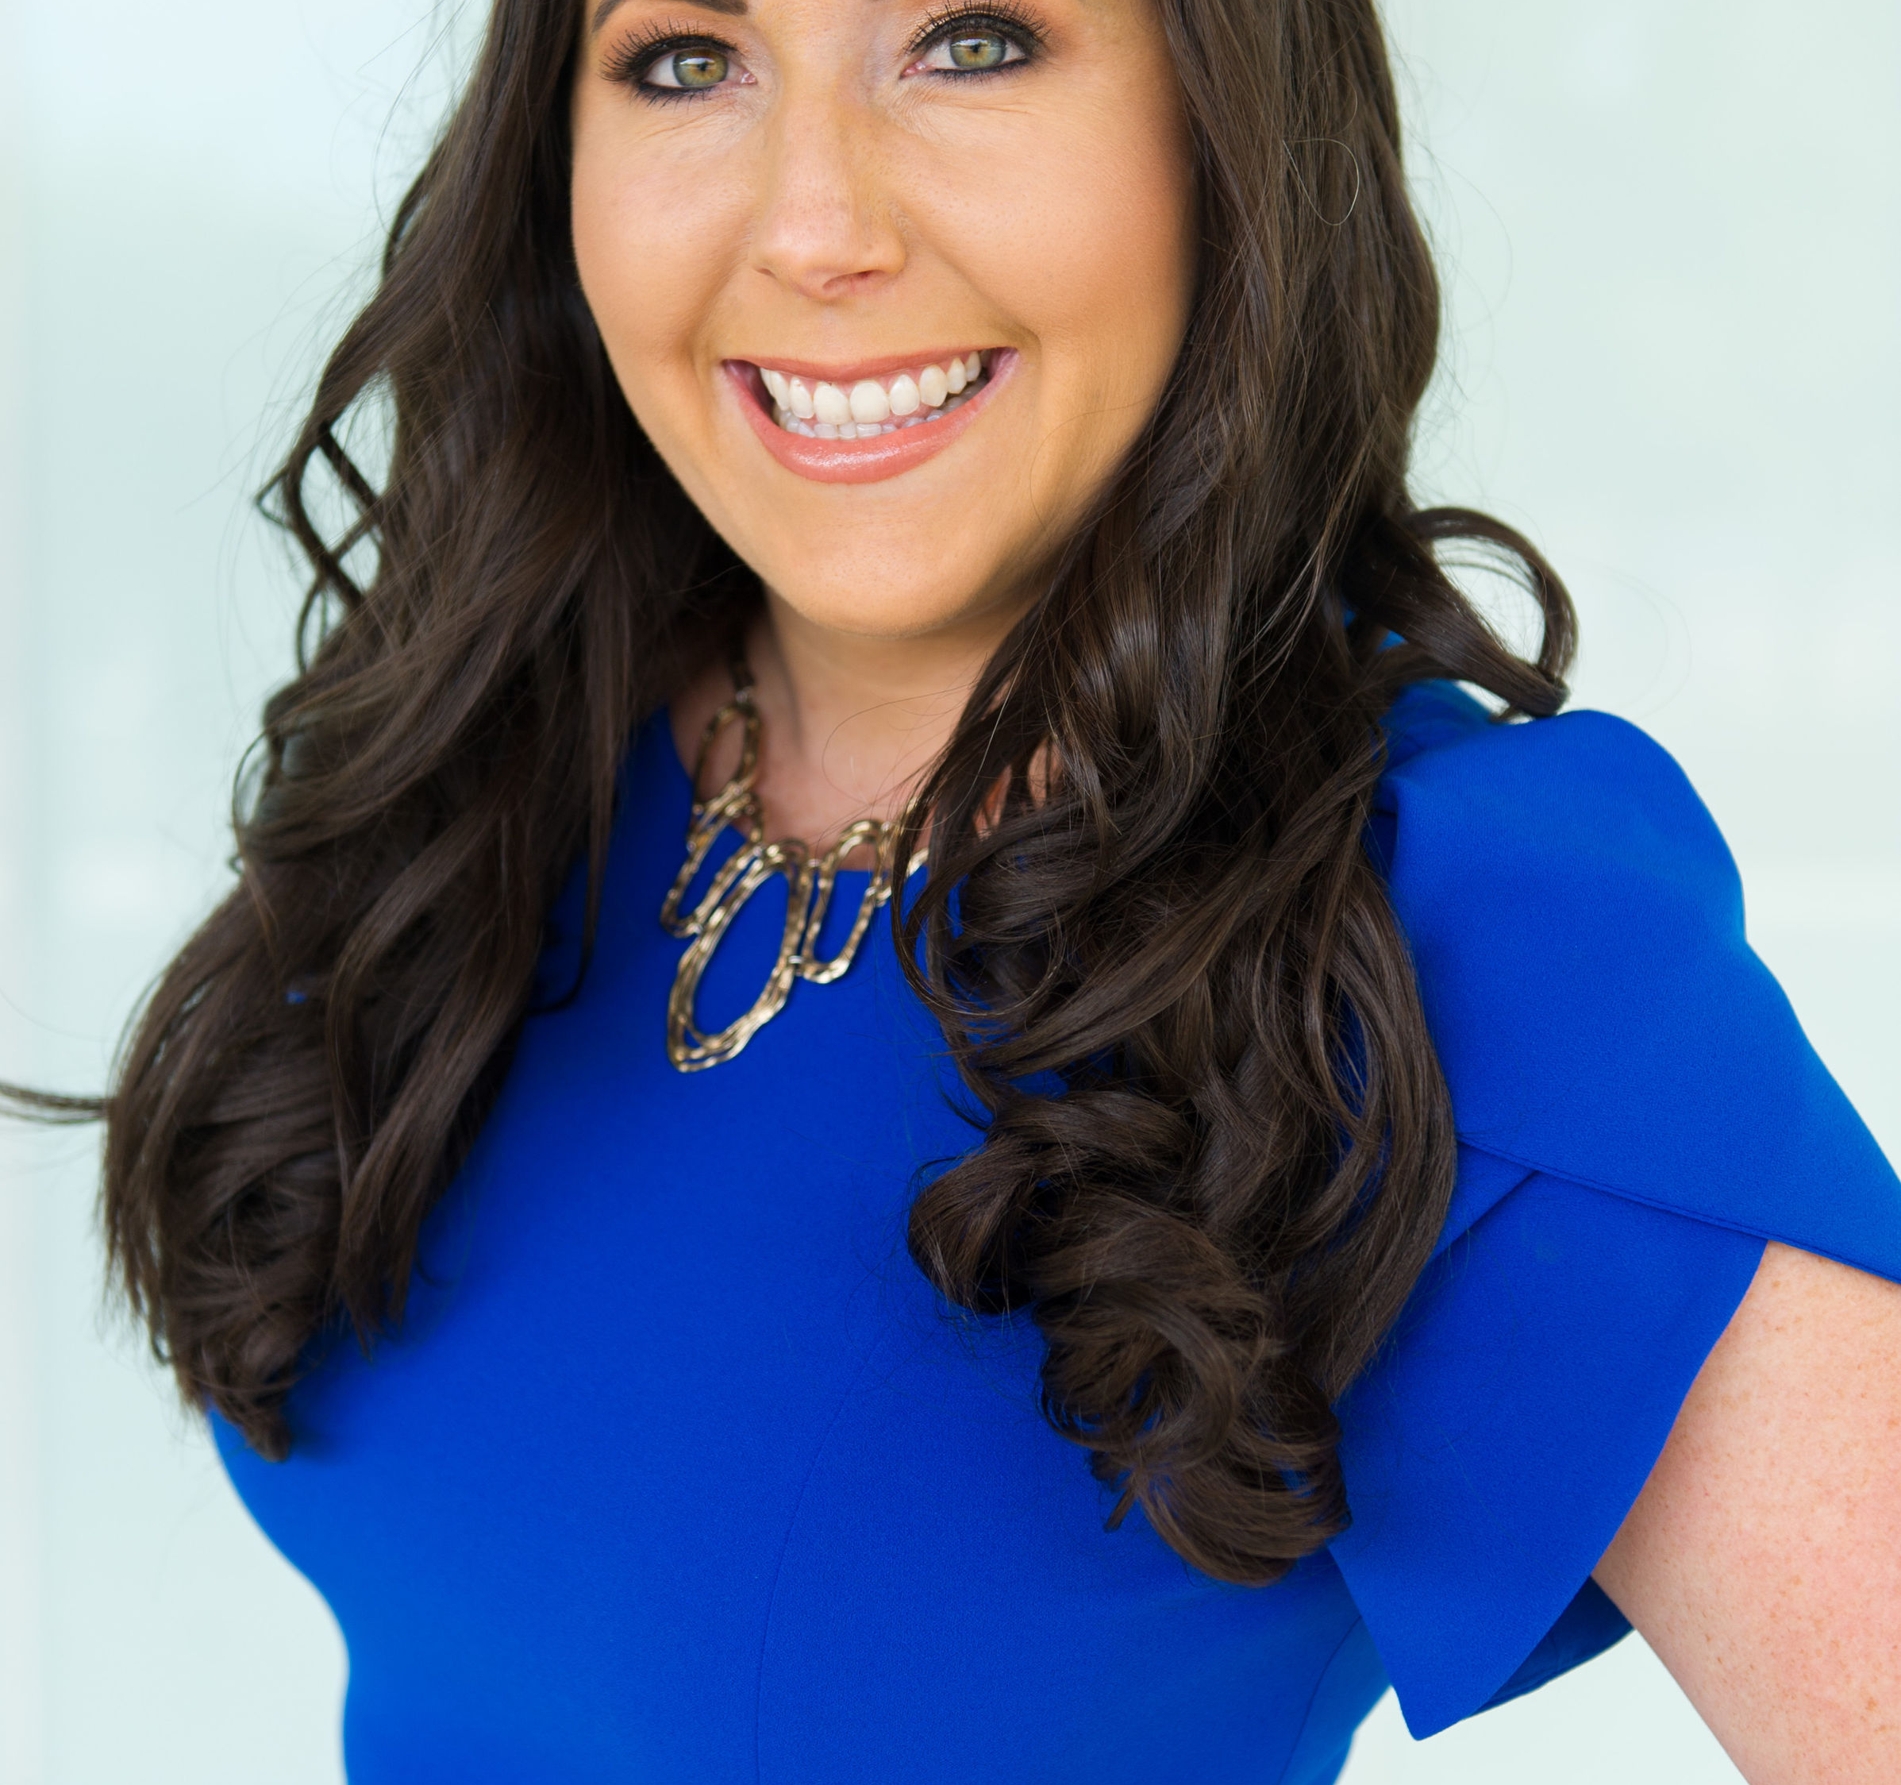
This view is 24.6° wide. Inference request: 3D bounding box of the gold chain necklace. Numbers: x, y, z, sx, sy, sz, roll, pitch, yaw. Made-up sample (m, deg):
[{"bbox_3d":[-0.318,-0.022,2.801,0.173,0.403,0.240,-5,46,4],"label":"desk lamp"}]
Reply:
[{"bbox_3d":[-0.016,-0.025,1.030,0.140,0.122,0.140,4,6,33],"label":"gold chain necklace"}]

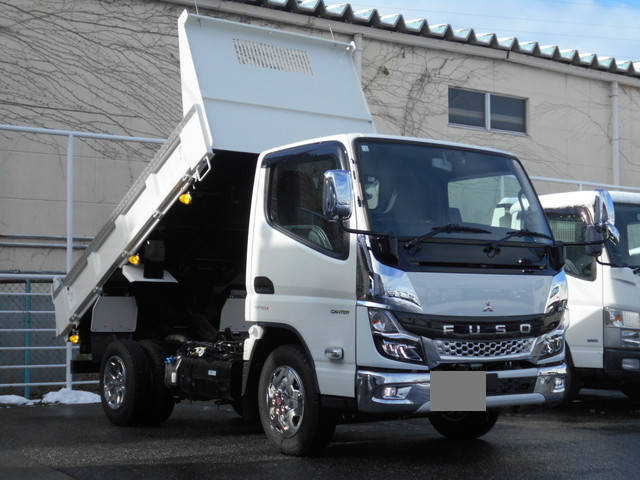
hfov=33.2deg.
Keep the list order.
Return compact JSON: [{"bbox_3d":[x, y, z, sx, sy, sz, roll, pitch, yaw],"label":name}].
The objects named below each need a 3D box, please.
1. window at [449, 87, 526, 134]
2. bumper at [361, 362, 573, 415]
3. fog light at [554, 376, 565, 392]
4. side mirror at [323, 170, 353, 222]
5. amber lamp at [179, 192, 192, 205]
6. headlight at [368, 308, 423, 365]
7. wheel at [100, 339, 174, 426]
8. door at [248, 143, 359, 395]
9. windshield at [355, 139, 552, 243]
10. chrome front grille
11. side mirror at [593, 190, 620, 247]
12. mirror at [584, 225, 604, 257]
[{"bbox_3d":[2.749,-2.121,17.600,1.700,0.620,0.120,3,-5,-35],"label":"window"},{"bbox_3d":[0.966,0.889,6.422,1.690,0.253,0.253,3,-5,-34],"label":"bumper"},{"bbox_3d":[1.519,0.926,6.860,0.110,0.105,0.090,3,-5,-35],"label":"fog light"},{"bbox_3d":[0.097,-0.248,5.887,0.162,0.288,0.091,1,-4,-19],"label":"side mirror"},{"bbox_3d":[-0.991,-0.298,7.923,0.076,0.081,0.096,3,-30,-34],"label":"amber lamp"},{"bbox_3d":[0.436,0.552,6.118,0.344,0.309,0.192,3,-5,-34],"label":"headlight"},{"bbox_3d":[-1.491,1.180,8.904,0.435,0.698,0.698,3,-5,-34],"label":"wheel"},{"bbox_3d":[-0.091,0.179,6.637,0.170,1.520,1.180,3,-5,-35],"label":"door"},{"bbox_3d":[0.870,-0.300,6.645,1.488,0.678,0.162,3,-28,-34],"label":"windshield"},{"bbox_3d":[0.986,0.649,6.402,0.810,0.145,0.100,3,-5,-35],"label":"chrome front grille"},{"bbox_3d":[1.892,-0.149,7.126,0.190,0.360,0.130,3,-5,-35],"label":"side mirror"},{"bbox_3d":[2.365,0.004,9.277,0.162,0.278,0.086,1,-4,-14],"label":"mirror"}]

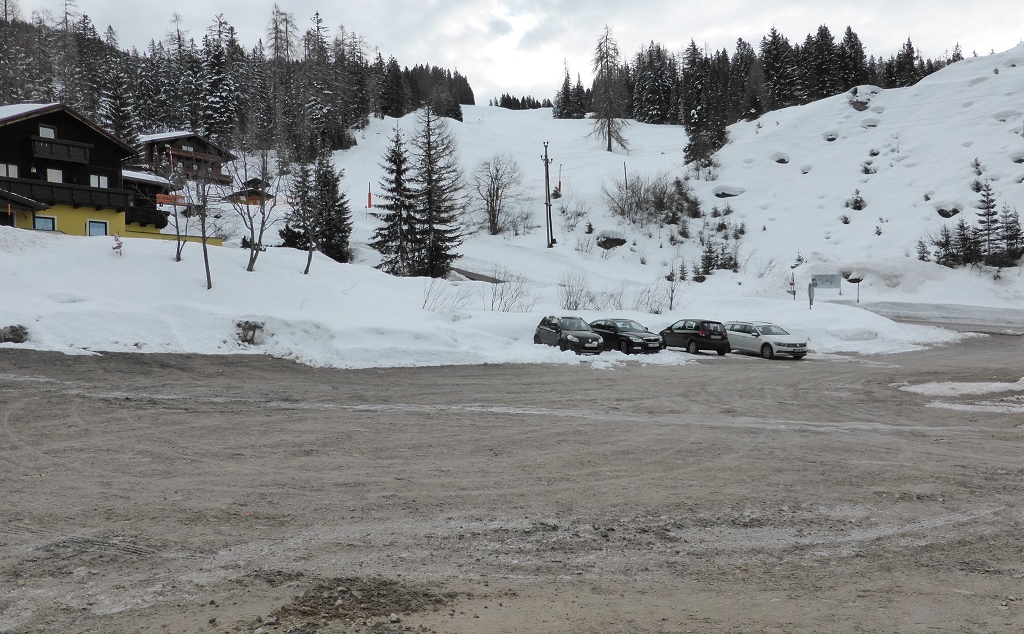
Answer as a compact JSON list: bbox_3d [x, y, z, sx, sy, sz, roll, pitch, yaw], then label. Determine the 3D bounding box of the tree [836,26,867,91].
[{"bbox_3d":[56.174,-42.481,122.000,5.200,11.300,5.200,-1,0,0],"label":"tree"}]

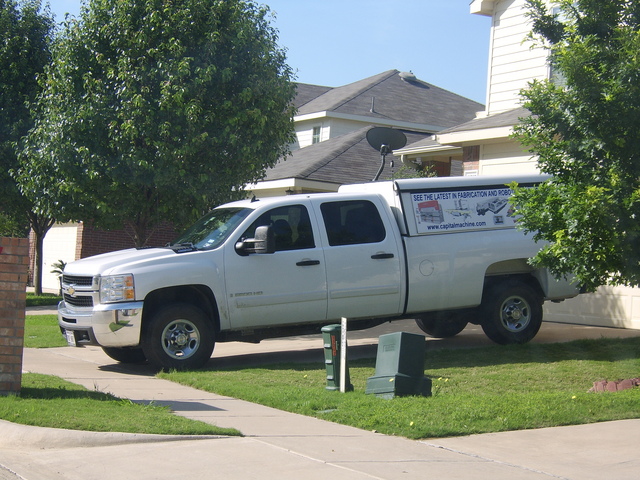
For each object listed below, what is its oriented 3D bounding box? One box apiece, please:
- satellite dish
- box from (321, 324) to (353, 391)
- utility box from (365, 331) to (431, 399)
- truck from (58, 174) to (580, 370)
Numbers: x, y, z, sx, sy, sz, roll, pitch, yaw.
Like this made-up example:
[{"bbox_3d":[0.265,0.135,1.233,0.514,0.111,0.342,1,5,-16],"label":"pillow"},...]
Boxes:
[{"bbox_3d":[1.259,-1.600,21.700,0.760,1.040,0.550,3,-2,9],"label":"satellite dish"},{"bbox_3d":[0.164,1.136,11.050,0.230,0.620,0.180,-3,-1,-32],"label":"box"},{"bbox_3d":[0.725,1.166,10.650,0.410,0.600,0.440,11,-12,-32],"label":"utility box"},{"bbox_3d":[0.138,0.344,14.009,6.500,2.080,2.100,-2,0,-23],"label":"truck"}]

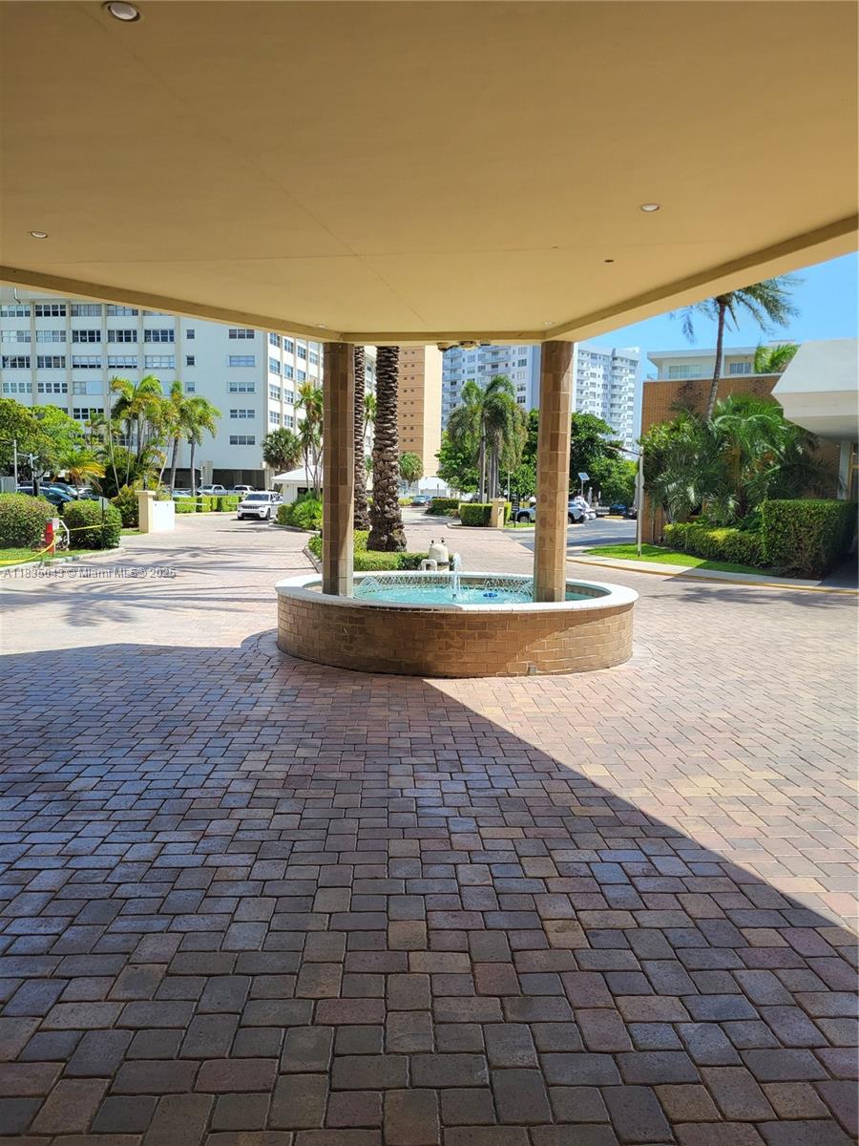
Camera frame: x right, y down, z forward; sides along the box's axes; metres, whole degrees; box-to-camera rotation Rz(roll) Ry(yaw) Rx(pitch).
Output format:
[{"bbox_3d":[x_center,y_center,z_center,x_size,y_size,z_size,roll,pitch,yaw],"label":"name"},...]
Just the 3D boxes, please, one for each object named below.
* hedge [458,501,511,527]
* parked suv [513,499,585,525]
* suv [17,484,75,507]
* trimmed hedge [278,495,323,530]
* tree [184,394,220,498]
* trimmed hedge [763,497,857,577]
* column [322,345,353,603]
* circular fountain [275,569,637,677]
[{"bbox_3d":[2.929,-3.112,45.508,2.400,1.255,1.200,4,6,25],"label":"hedge"},{"bbox_3d":[7.388,-3.903,53.700,4.550,1.640,1.830,1,5,0],"label":"parked suv"},{"bbox_3d":[-18.124,-3.105,39.915,4.700,1.757,1.880,2,6,10],"label":"suv"},{"bbox_3d":[-6.180,-2.980,41.416,2.300,1.454,2.400,0,6,-9],"label":"trimmed hedge"},{"bbox_3d":[-16.781,-8.685,63.483,2.800,8.632,2.800,-1,6,-14],"label":"tree"},{"bbox_3d":[8.780,-0.859,20.200,1.500,1.620,2.400,4,6,28],"label":"trimmed hedge"},{"bbox_3d":[-0.993,-1.003,9.370,0.335,2.930,0.335,1,5,0],"label":"column"},{"bbox_3d":[0.314,0.488,10.120,4.150,0.670,4.150,1,5,0],"label":"circular fountain"}]

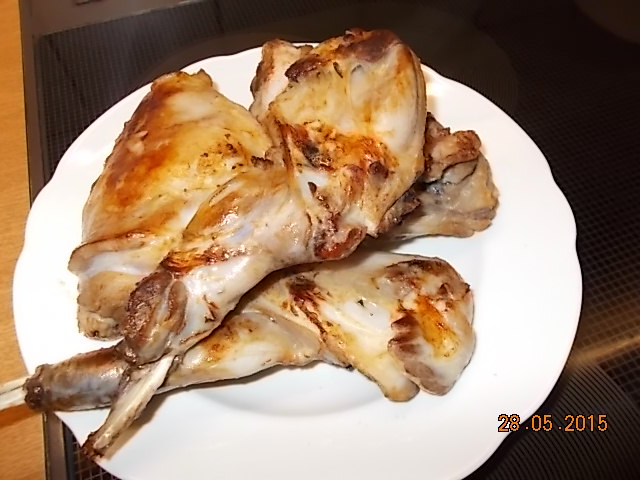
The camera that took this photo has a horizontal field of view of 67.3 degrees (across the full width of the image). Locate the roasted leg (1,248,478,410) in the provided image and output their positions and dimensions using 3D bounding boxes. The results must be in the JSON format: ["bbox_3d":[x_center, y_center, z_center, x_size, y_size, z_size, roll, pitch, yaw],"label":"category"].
[{"bbox_3d":[-0.029,0.043,0.196,0.188,0.039,0.059,-8,57,-4],"label":"roasted leg"}]

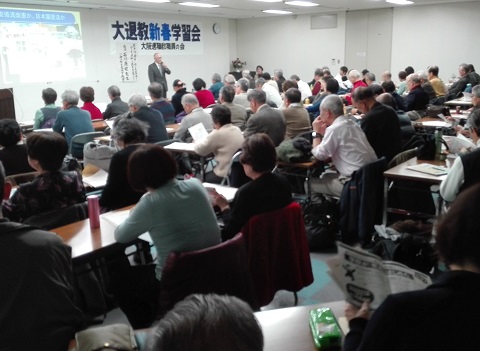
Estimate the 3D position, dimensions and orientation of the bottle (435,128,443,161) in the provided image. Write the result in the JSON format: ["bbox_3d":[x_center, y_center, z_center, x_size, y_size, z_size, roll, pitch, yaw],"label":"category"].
[{"bbox_3d":[1.666,-0.260,3.750,0.064,0.270,0.064,-1,15,0],"label":"bottle"}]

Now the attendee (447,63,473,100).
[{"bbox_3d":[4.285,-1.629,9.215,0.900,1.300,0.500,10,19,37],"label":"attendee"}]

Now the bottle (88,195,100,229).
[{"bbox_3d":[-0.808,0.203,2.480,0.067,0.190,0.067,-1,15,0],"label":"bottle"}]

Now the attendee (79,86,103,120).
[{"bbox_3d":[-2.078,-0.607,6.149,0.480,1.212,0.780,-13,19,-36],"label":"attendee"}]

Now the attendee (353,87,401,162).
[{"bbox_3d":[1.230,-0.211,4.334,0.850,1.271,0.520,11,19,38],"label":"attendee"}]

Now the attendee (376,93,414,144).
[{"bbox_3d":[1.628,-0.288,4.895,0.800,1.199,0.500,12,20,38],"label":"attendee"}]

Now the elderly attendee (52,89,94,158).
[{"bbox_3d":[-1.883,-0.337,5.069,0.520,1.244,0.800,-14,20,-40],"label":"elderly attendee"}]

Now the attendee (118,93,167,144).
[{"bbox_3d":[-1.080,-0.265,4.793,0.800,1.219,0.520,14,21,43],"label":"attendee"}]

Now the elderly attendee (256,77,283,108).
[{"bbox_3d":[0.433,-1.325,8.838,0.700,1.180,0.460,12,20,41],"label":"elderly attendee"}]

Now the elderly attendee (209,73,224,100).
[{"bbox_3d":[-0.596,-1.632,9.945,0.700,1.250,0.460,12,20,41],"label":"elderly attendee"}]

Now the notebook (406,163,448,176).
[{"bbox_3d":[1.478,-0.046,3.454,0.230,0.020,0.280,-11,18,-35],"label":"notebook"}]

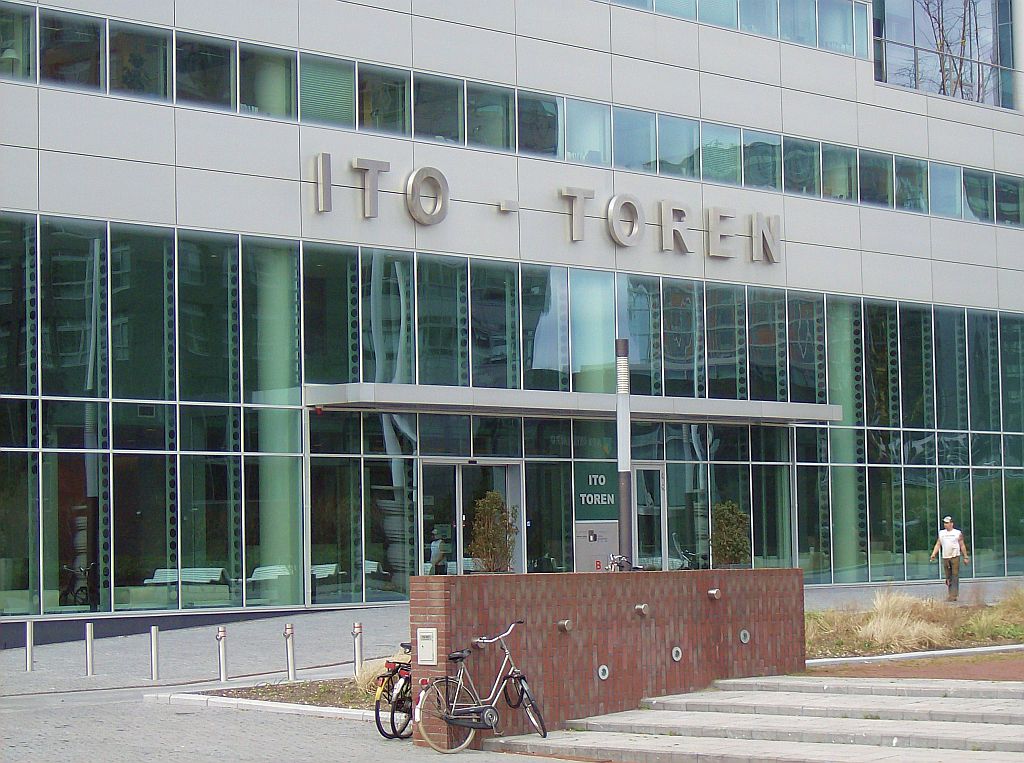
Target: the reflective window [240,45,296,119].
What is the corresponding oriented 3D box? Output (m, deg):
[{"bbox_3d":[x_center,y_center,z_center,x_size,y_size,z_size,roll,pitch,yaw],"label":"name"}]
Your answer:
[{"bbox_3d":[-4.746,-5.823,48.794,0.100,1.410,1.482,-5,-5,43],"label":"reflective window"}]

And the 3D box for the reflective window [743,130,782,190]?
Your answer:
[{"bbox_3d":[6.001,-5.276,60.088,0.100,1.410,1.482,-5,-5,43],"label":"reflective window"}]

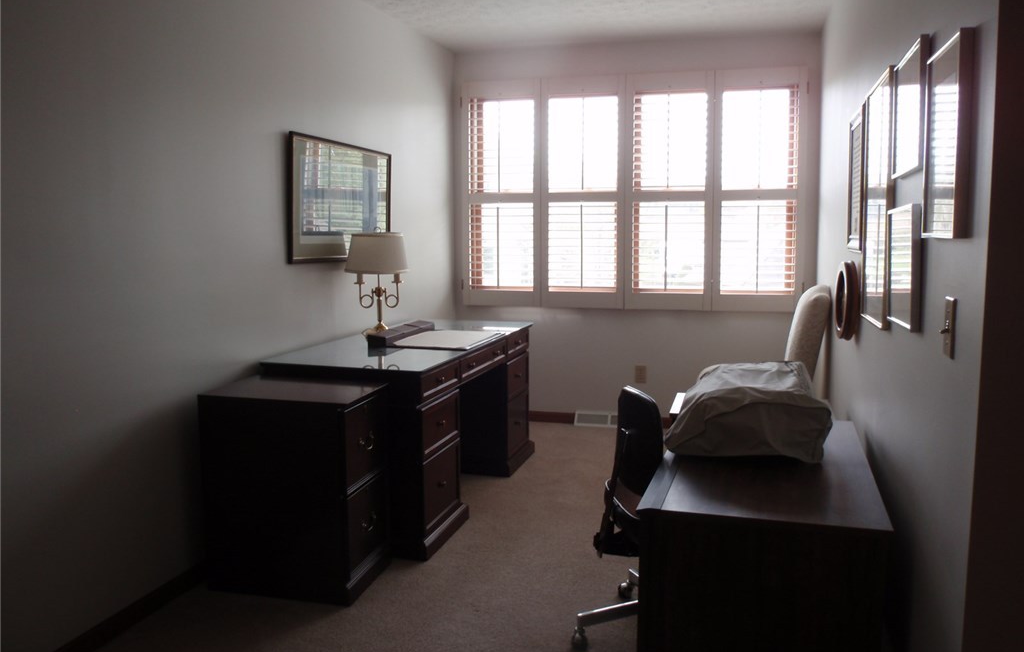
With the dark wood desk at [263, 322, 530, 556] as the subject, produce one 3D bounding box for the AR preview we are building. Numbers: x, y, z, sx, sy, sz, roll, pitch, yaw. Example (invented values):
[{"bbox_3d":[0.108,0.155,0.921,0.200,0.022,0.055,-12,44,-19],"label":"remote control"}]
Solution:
[{"bbox_3d":[-0.442,0.450,4.159,0.735,0.752,1.790,2,6,16],"label":"dark wood desk"}]

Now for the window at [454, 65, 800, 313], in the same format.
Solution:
[{"bbox_3d":[0.712,-0.857,5.357,2.190,1.490,0.090,2,6,16],"label":"window"}]

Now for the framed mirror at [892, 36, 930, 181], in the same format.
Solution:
[{"bbox_3d":[0.937,-0.501,1.955,0.025,0.278,0.345,2,6,16],"label":"framed mirror"}]

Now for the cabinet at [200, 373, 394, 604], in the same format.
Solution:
[{"bbox_3d":[-0.798,0.584,3.100,0.570,0.710,0.425,1,6,12],"label":"cabinet"}]

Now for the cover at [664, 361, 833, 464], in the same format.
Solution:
[{"bbox_3d":[0.637,0.218,2.257,0.410,0.185,0.430,2,6,16],"label":"cover"}]

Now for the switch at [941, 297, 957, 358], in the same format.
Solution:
[{"bbox_3d":[0.812,0.002,1.543,0.020,0.112,0.070,2,6,16],"label":"switch"}]

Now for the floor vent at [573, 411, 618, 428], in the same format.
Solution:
[{"bbox_3d":[0.643,0.635,5.527,0.450,0.105,0.050,2,6,16],"label":"floor vent"}]

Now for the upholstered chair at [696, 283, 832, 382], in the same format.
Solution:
[{"bbox_3d":[1.153,0.329,3.909,0.620,1.050,0.600,2,6,16],"label":"upholstered chair"}]

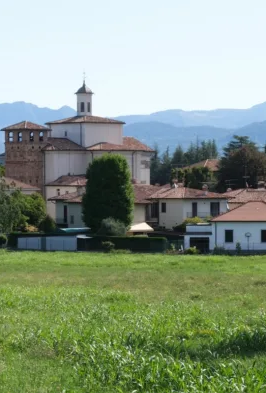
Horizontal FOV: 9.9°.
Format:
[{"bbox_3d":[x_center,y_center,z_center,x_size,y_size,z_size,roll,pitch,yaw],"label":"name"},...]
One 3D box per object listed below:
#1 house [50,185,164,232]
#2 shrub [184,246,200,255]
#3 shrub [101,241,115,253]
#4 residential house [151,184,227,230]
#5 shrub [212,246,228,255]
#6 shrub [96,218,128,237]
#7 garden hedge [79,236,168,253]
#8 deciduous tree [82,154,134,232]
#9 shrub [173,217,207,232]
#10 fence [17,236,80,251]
[{"bbox_3d":[-3.982,2.570,223.000,13.000,8.400,10.000,0,0,-30],"label":"house"},{"bbox_3d":[7.225,6.598,187.012,1.700,0.980,1.400,0,1,0],"label":"shrub"},{"bbox_3d":[-3.084,6.227,190.018,1.600,1.450,1.400,0,1,0],"label":"shrub"},{"bbox_3d":[8.055,2.718,223.500,8.400,8.100,9.000,0,0,-32],"label":"residential house"},{"bbox_3d":[10.426,6.451,183.500,1.900,1.050,1.600,0,0,0],"label":"shrub"},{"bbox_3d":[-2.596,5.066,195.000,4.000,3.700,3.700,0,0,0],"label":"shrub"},{"bbox_3d":[-1.172,5.942,190.000,10.900,2.000,1.400,0,0,12],"label":"garden hedge"},{"bbox_3d":[-3.214,0.730,202.000,6.800,12.300,6.600,0,0,0],"label":"deciduous tree"},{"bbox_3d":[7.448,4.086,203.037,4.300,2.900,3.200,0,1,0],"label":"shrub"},{"bbox_3d":[-10.882,6.004,196.022,7.900,1.750,0.250,0,2,15],"label":"fence"}]

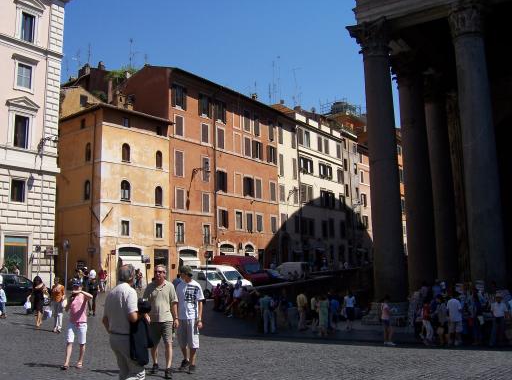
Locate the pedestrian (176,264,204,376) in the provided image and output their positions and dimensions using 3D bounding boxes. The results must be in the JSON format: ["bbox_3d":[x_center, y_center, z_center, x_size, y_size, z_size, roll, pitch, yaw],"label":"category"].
[{"bbox_3d":[-1.108,2.178,9.010,0.540,1.750,0.450,0,-9,-9],"label":"pedestrian"}]

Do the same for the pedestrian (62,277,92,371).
[{"bbox_3d":[-3.225,2.395,9.591,0.560,1.580,0.450,-3,-9,11],"label":"pedestrian"}]

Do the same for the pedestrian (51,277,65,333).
[{"bbox_3d":[-5.849,3.394,15.811,0.480,1.600,0.420,1,-9,-11],"label":"pedestrian"}]

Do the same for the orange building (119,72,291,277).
[{"bbox_3d":[-5.964,-0.299,55.676,9.200,20.800,16.200,-9,-13,37],"label":"orange building"}]

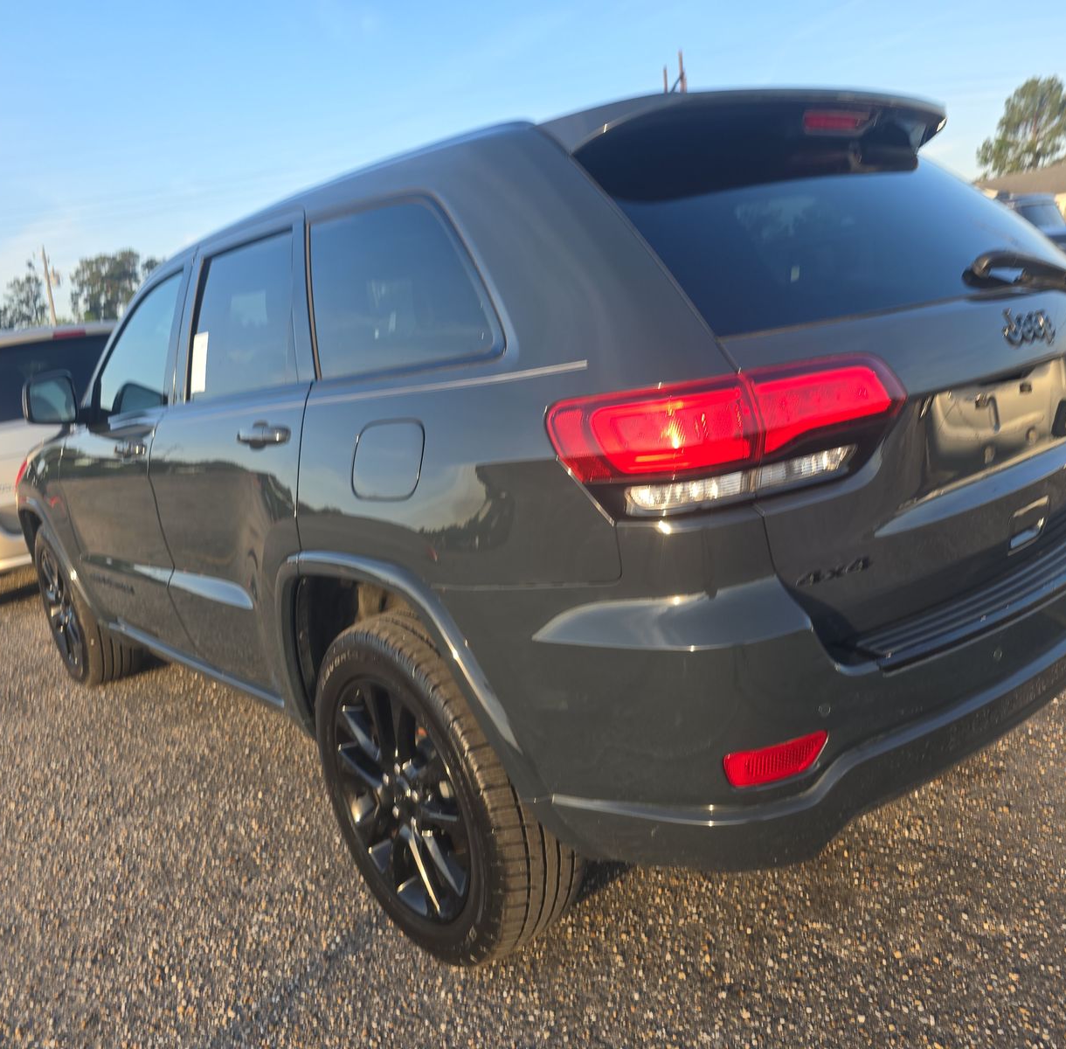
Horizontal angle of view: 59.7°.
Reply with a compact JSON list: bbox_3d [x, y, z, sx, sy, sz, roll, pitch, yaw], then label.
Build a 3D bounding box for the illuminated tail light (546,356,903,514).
[{"bbox_3d":[0.318,-0.143,1.477,0.556,0.200,0.230,-14,13,-26],"label":"illuminated tail light"}]

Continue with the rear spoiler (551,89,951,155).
[{"bbox_3d":[0.548,-0.839,1.967,1.230,0.130,0.310,-17,15,-38],"label":"rear spoiler"}]

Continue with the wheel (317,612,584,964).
[{"bbox_3d":[-0.202,0.563,2.102,0.275,0.773,0.773,-17,15,-38],"label":"wheel"}]

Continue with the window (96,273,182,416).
[{"bbox_3d":[-1.333,-0.598,3.144,0.050,0.455,0.820,11,-3,-40],"label":"window"}]

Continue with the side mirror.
[{"bbox_3d":[-1.719,-0.449,3.320,0.200,0.185,0.135,-17,15,-38],"label":"side mirror"}]

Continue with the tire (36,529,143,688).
[{"bbox_3d":[-2.063,0.339,4.334,0.275,0.773,0.773,-17,15,-38],"label":"tire"}]

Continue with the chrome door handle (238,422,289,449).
[{"bbox_3d":[-0.630,-0.207,2.165,0.052,0.064,0.240,-17,15,-38],"label":"chrome door handle"}]

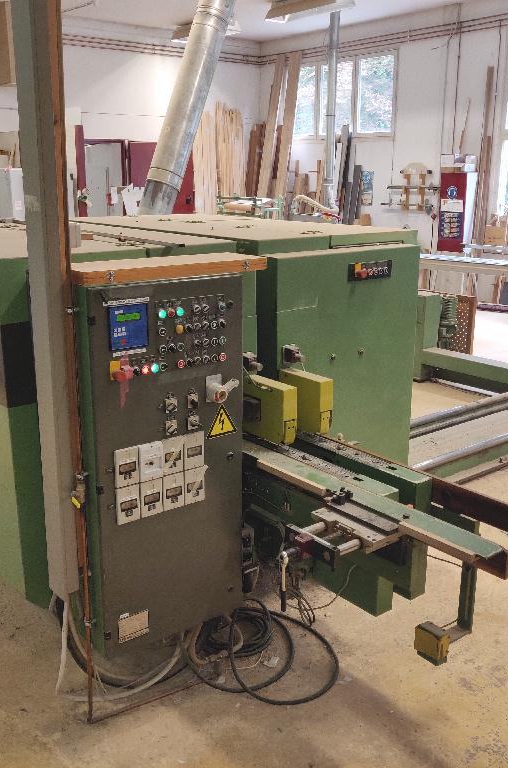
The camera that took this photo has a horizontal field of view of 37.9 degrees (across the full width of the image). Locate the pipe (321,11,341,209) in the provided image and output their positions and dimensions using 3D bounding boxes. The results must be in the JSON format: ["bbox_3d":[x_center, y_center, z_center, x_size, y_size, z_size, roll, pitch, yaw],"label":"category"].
[{"bbox_3d":[1.250,-4.374,11.787,0.140,3.080,0.140,-14,20,-43],"label":"pipe"}]

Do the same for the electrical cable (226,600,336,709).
[{"bbox_3d":[0.093,0.993,2.864,0.392,0.110,0.629,-3,15,-12],"label":"electrical cable"}]

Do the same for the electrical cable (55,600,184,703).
[{"bbox_3d":[-0.447,0.898,2.707,0.570,0.380,0.270,-11,19,-37],"label":"electrical cable"}]

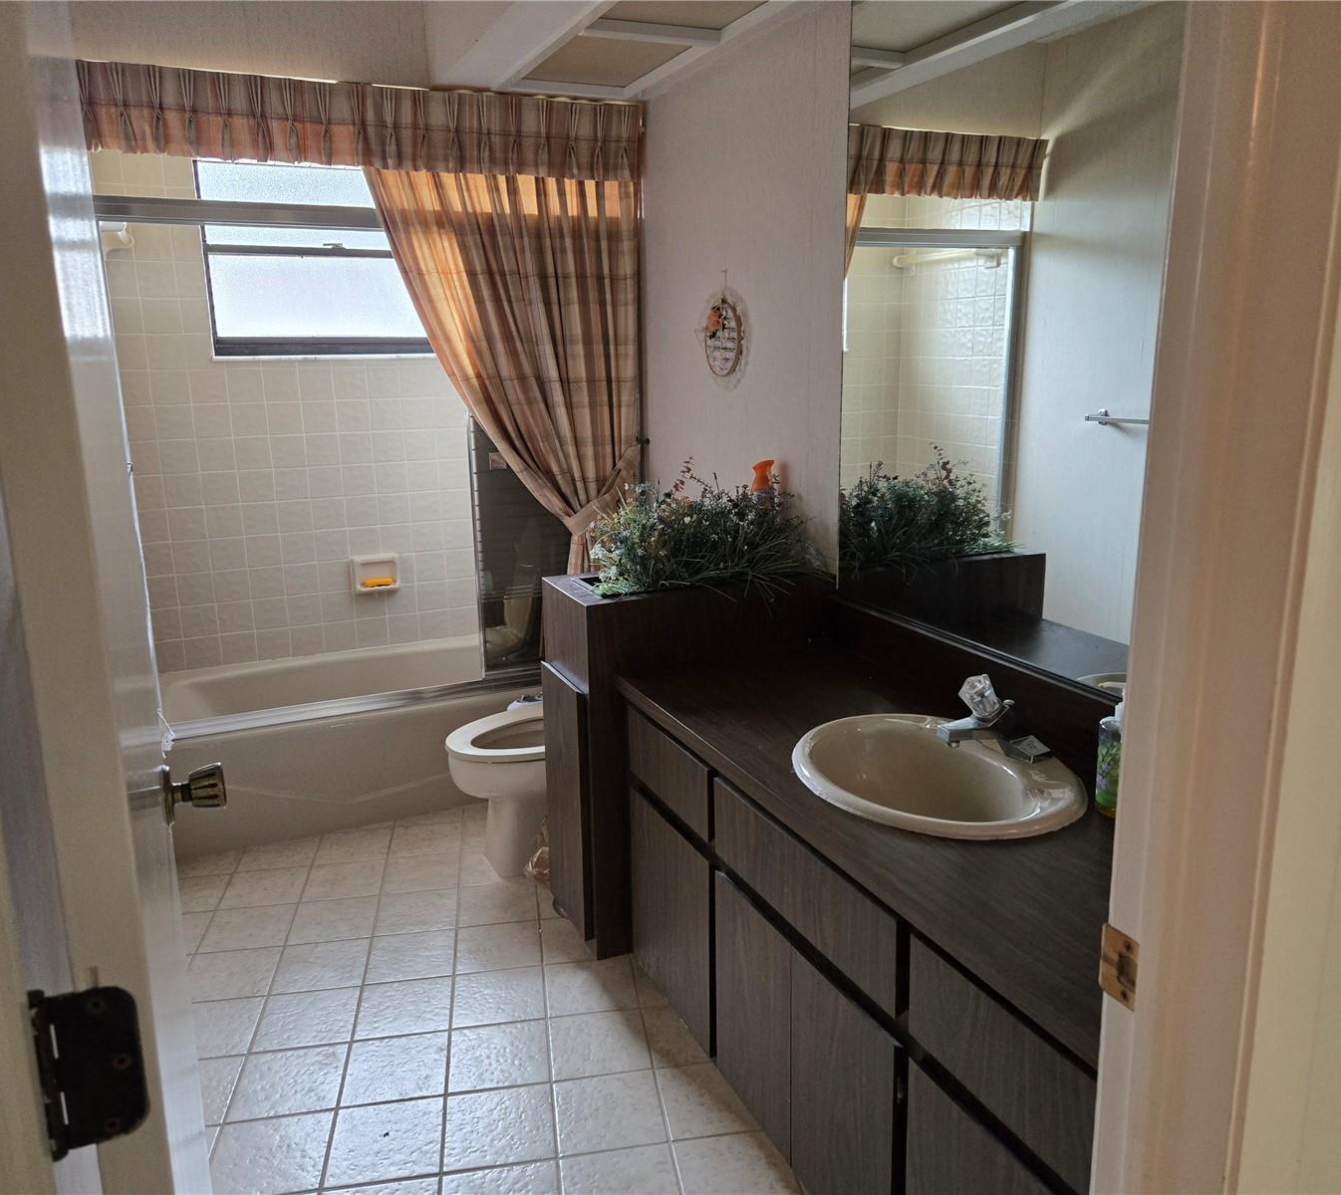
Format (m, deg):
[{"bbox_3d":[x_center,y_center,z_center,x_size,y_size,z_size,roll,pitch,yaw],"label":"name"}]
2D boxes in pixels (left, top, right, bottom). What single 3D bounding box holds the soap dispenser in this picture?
[{"bbox_3d":[0.654,0.231,1.525,0.048,0.170,0.068,-7,15,-24],"label":"soap dispenser"}]

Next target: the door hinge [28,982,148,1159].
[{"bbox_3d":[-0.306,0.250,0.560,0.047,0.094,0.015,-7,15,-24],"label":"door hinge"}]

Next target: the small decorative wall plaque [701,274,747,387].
[{"bbox_3d":[0.137,-0.685,2.734,0.025,0.270,0.220,-7,15,-24],"label":"small decorative wall plaque"}]

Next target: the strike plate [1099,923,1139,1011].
[{"bbox_3d":[0.340,0.281,0.802,0.006,0.057,0.036,-7,15,-24],"label":"strike plate"}]

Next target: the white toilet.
[{"bbox_3d":[-0.258,0.355,2.948,0.740,0.750,0.460,-7,15,-24],"label":"white toilet"}]

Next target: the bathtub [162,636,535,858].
[{"bbox_3d":[-0.909,0.423,3.555,1.515,0.360,0.745,-7,15,-24],"label":"bathtub"}]

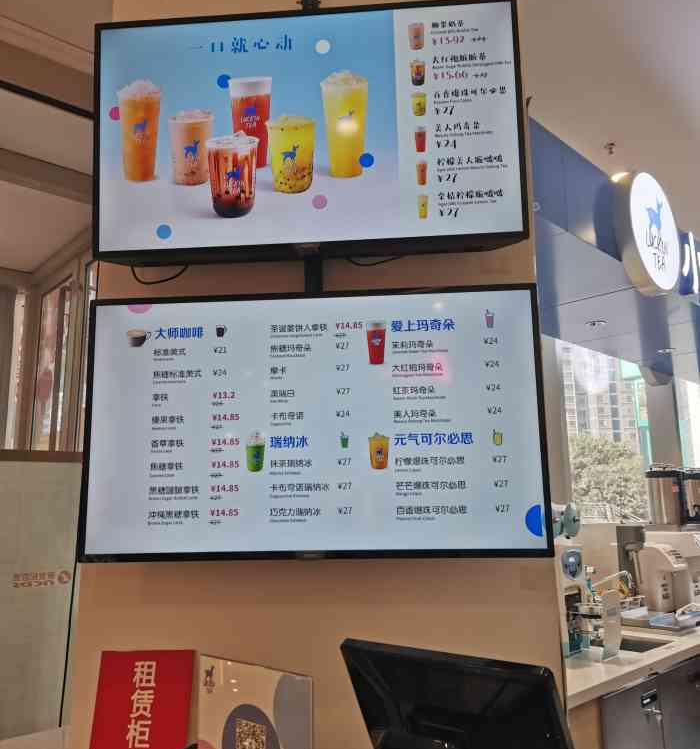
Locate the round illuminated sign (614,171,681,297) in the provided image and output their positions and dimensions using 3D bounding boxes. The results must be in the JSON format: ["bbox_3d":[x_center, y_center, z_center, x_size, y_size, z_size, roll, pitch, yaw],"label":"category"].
[{"bbox_3d":[1.530,-0.722,3.604,0.610,0.610,0.100,10,-15,-44],"label":"round illuminated sign"}]

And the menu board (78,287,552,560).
[{"bbox_3d":[-0.082,0.106,1.518,0.976,0.565,0.070,-2,-10,4],"label":"menu board"}]

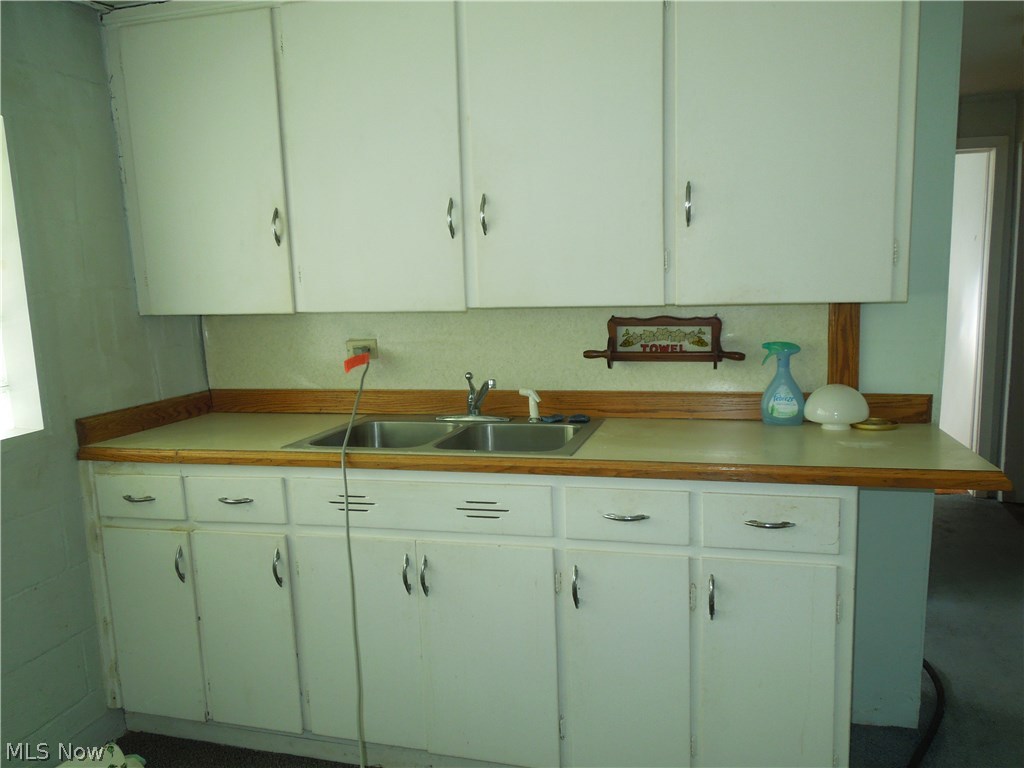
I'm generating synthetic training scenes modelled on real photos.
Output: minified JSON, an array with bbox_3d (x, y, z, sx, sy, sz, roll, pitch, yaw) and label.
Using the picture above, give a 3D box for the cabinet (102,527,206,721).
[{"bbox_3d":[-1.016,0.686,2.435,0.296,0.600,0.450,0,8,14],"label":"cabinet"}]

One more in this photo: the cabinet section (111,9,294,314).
[{"bbox_3d":[-0.909,-0.676,2.424,0.545,0.886,0.322,0,8,14],"label":"cabinet section"}]

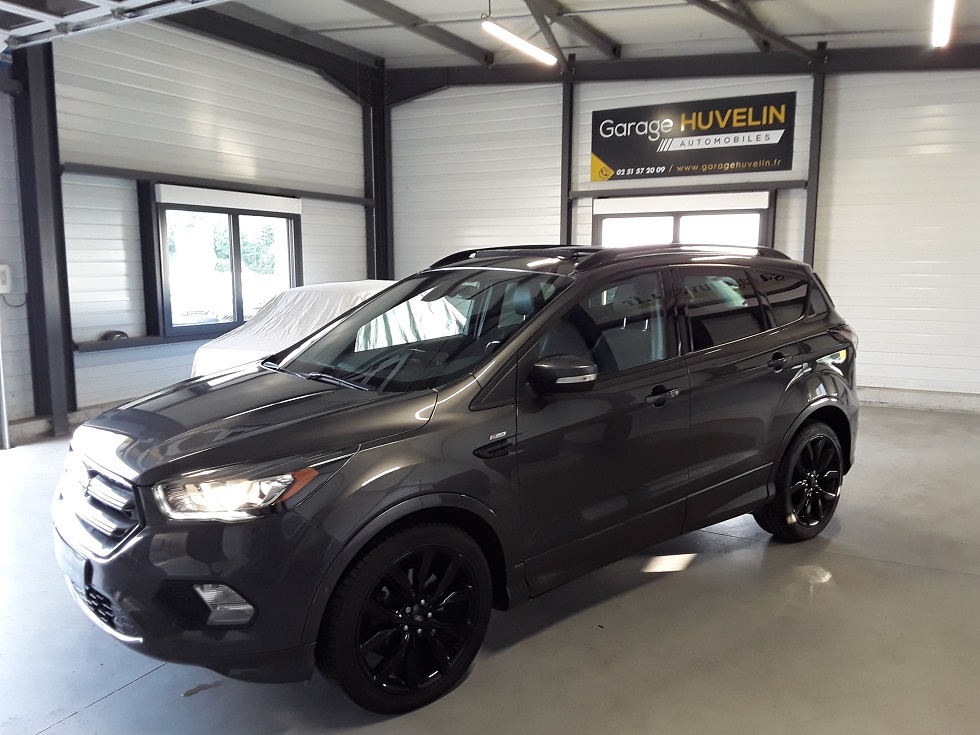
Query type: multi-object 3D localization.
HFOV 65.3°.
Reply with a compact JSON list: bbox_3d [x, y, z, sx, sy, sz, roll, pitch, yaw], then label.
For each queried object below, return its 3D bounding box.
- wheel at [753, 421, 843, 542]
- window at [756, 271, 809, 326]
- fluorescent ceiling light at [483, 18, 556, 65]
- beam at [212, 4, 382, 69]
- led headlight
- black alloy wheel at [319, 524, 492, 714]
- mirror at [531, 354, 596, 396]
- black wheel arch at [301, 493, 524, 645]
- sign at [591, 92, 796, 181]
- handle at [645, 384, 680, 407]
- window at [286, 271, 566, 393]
[{"bbox_3d":[1.790,0.641,4.429,0.690,0.690,0.235,-6,10,-38],"label":"wheel"},{"bbox_3d":[1.675,-0.397,4.341,0.481,0.314,0.035,-7,-9,-43],"label":"window"},{"bbox_3d":[0.305,-2.979,7.066,0.130,0.080,1.400,5,9,30],"label":"fluorescent ceiling light"},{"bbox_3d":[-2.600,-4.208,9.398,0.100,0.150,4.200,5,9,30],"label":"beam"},{"bbox_3d":[-0.768,0.387,2.448,0.540,0.205,0.370,-6,10,-39],"label":"led headlight"},{"bbox_3d":[-0.310,0.871,2.756,0.690,0.690,0.235,-7,10,-41],"label":"black alloy wheel"},{"bbox_3d":[0.272,0.025,2.897,0.165,0.145,0.220,-6,10,-39],"label":"mirror"},{"bbox_3d":[-0.276,0.690,2.696,0.910,0.520,0.160,-6,10,-38],"label":"black wheel arch"},{"bbox_3d":[2.353,-2.729,9.156,2.450,0.860,0.040,4,9,30],"label":"sign"},{"bbox_3d":[0.767,0.124,3.395,0.220,0.085,0.055,-6,10,-39],"label":"handle"},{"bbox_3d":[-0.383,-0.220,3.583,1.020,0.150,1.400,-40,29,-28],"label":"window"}]

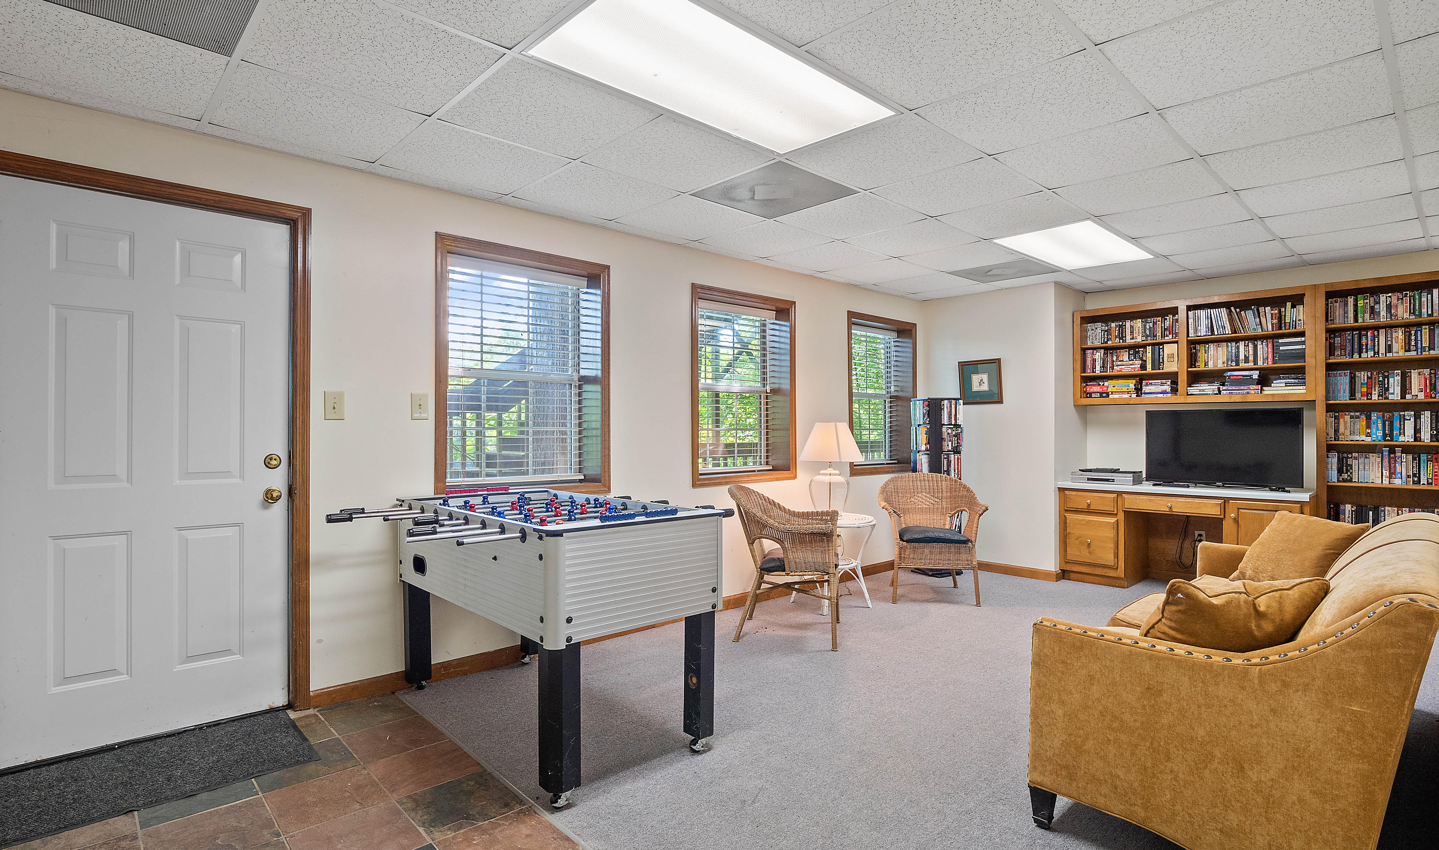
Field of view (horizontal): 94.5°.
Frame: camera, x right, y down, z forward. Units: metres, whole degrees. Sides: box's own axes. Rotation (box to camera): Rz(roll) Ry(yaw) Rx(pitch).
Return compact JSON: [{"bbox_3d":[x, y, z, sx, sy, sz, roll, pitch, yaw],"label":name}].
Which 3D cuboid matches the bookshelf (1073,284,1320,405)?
[{"bbox_3d":[3.568,-0.550,5.081,1.495,0.780,0.290,0,-1,44],"label":"bookshelf"}]

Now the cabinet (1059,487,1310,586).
[{"bbox_3d":[3.446,0.856,4.960,1.508,0.770,0.600,0,-1,44],"label":"cabinet"}]

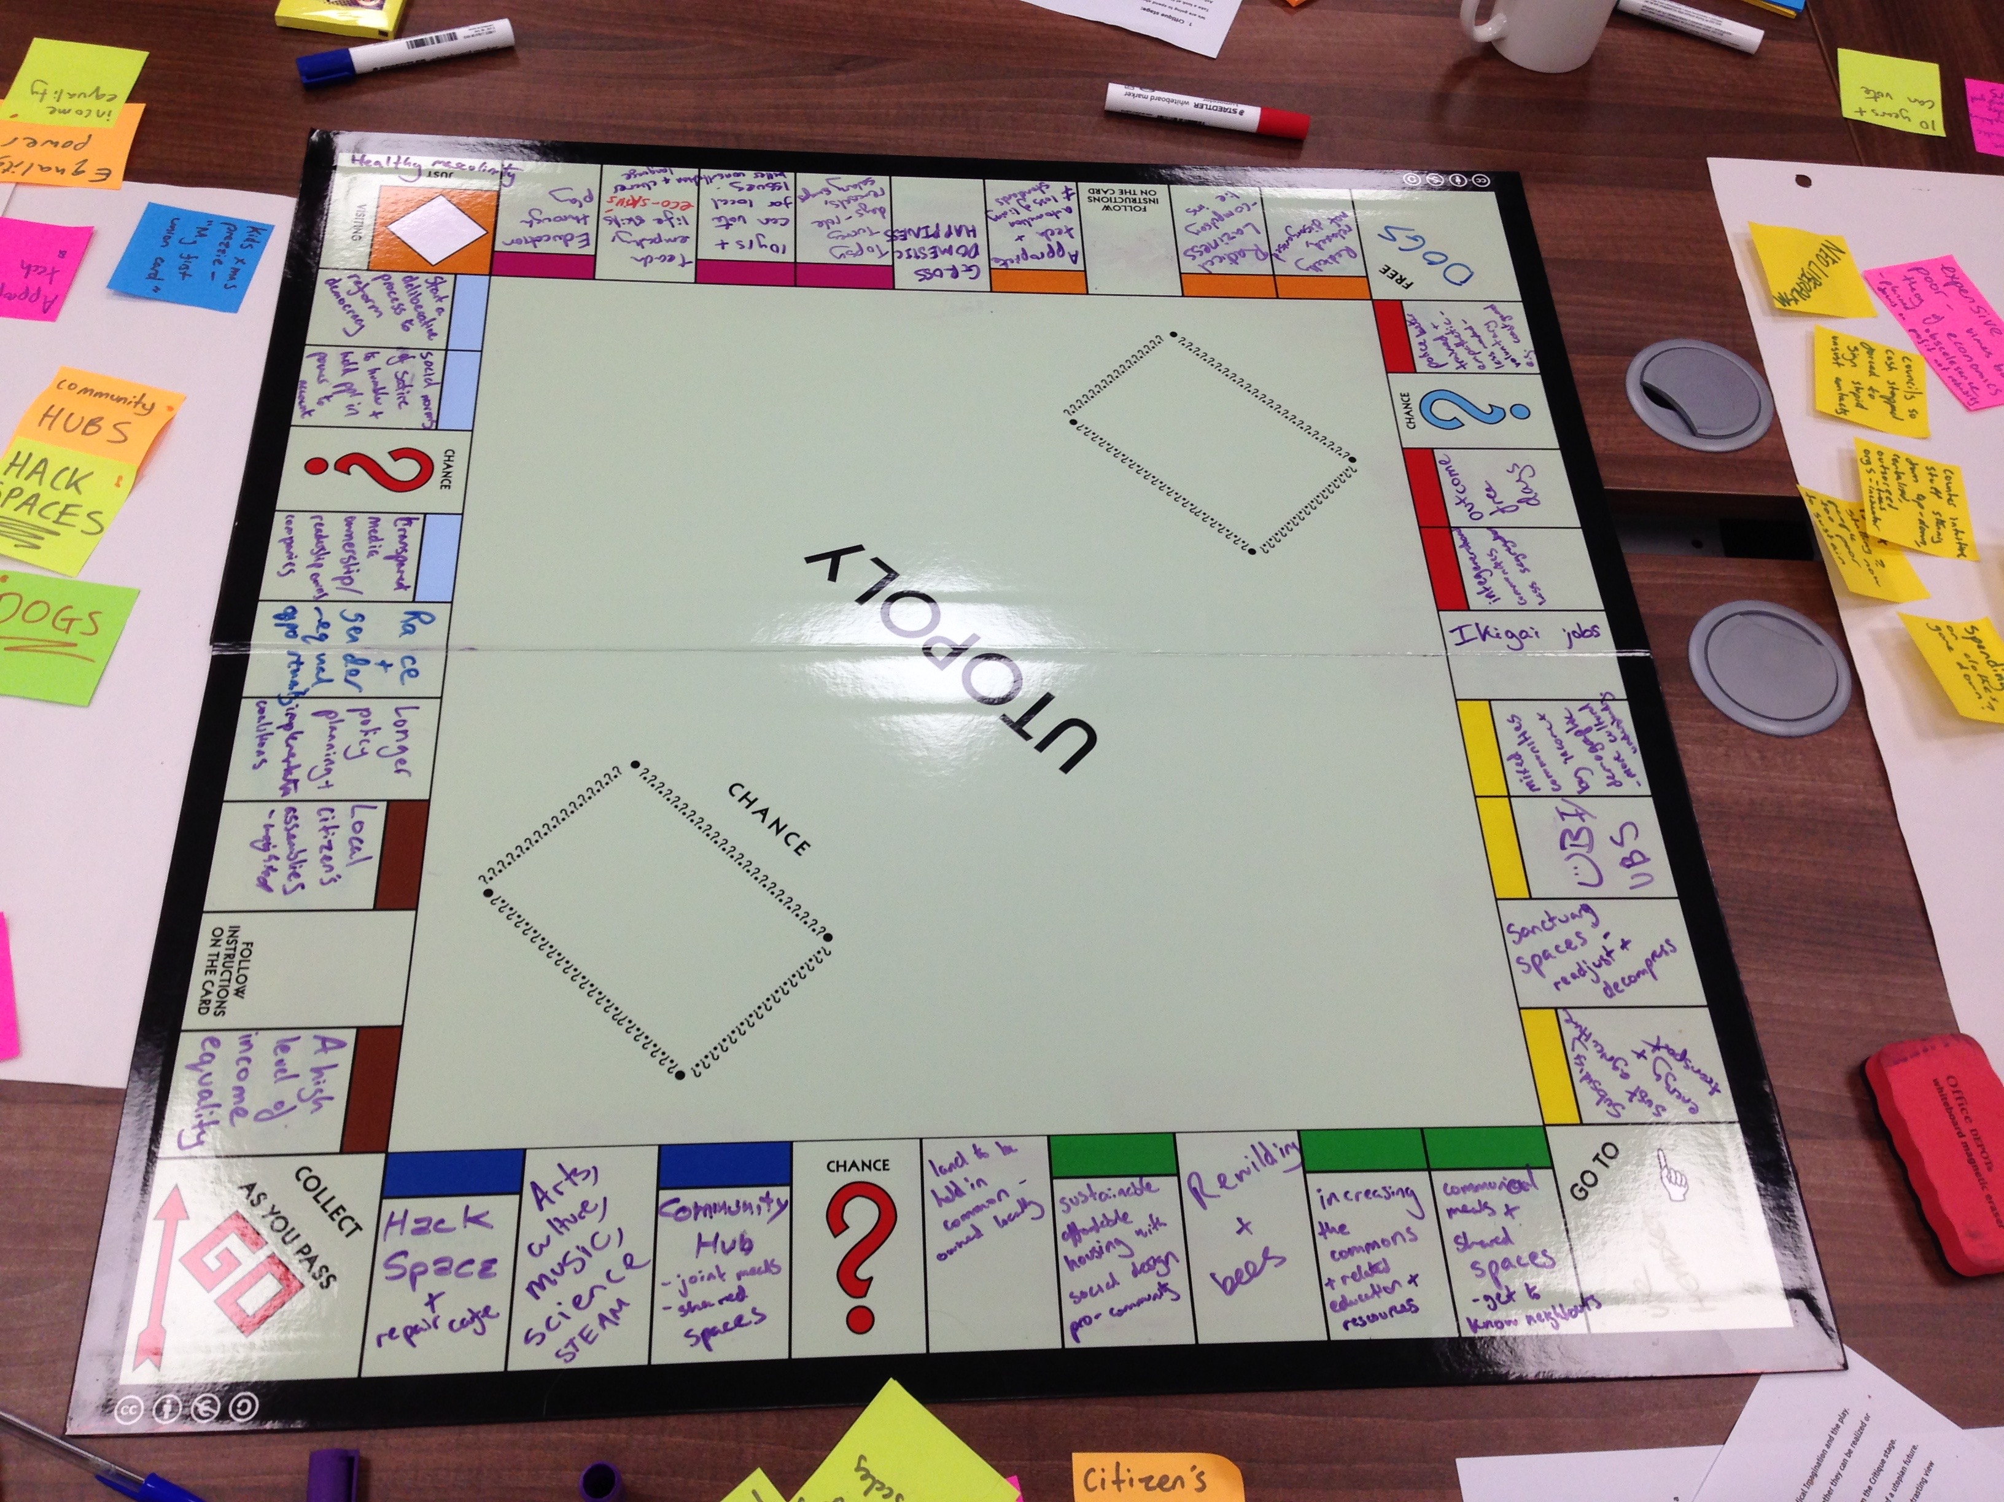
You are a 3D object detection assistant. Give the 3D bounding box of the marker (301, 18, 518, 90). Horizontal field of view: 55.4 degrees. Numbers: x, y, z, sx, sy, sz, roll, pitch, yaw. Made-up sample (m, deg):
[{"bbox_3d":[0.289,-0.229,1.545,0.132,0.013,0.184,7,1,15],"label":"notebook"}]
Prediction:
[{"bbox_3d":[-0.401,-0.472,1.291,0.144,0.018,0.020,-18,63,-16],"label":"marker"}]

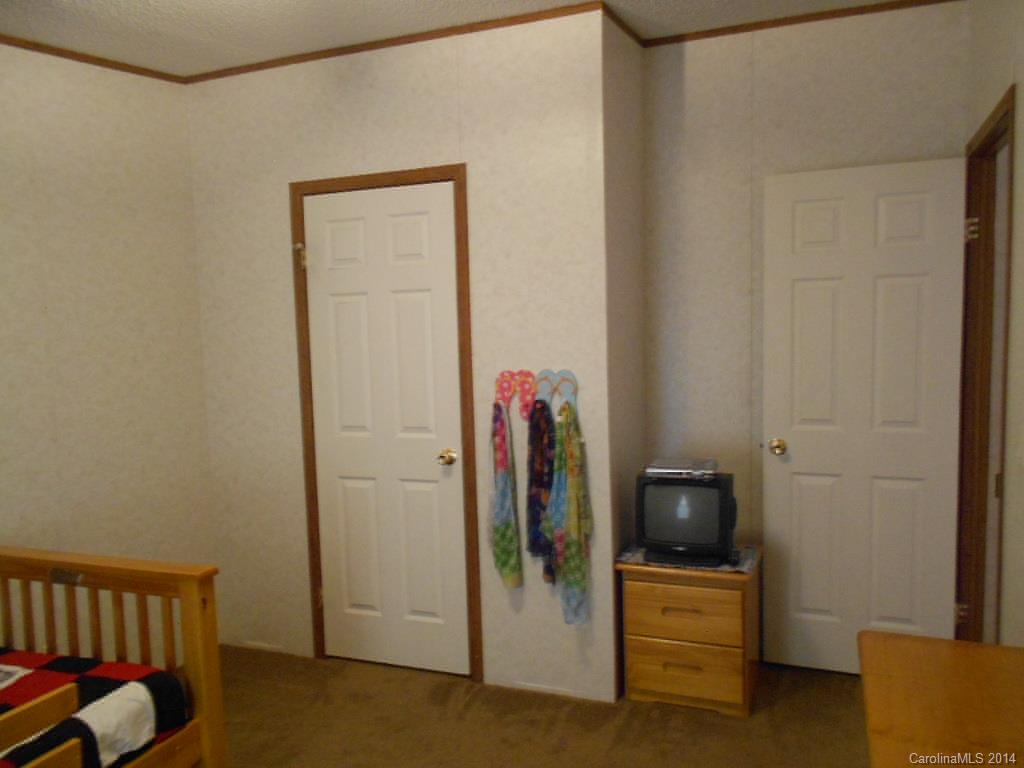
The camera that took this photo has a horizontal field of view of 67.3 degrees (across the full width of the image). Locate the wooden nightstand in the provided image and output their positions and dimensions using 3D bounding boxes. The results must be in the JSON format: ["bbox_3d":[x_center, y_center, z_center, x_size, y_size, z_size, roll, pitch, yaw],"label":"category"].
[{"bbox_3d":[0.708,0.934,3.057,0.508,0.538,0.404,0,5,22],"label":"wooden nightstand"}]

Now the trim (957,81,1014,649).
[{"bbox_3d":[1.625,0.172,2.586,0.093,2.081,0.823,0,5,22],"label":"trim"}]

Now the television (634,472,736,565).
[{"bbox_3d":[0.705,0.501,3.038,0.346,0.329,0.358,0,5,21],"label":"television"}]

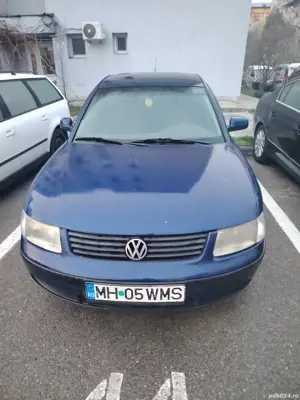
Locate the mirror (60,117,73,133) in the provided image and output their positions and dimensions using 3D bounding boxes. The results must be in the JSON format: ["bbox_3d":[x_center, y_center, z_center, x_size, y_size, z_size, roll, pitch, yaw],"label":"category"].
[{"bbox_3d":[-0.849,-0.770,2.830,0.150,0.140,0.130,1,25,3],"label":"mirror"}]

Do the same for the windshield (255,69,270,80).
[{"bbox_3d":[8.317,-9.278,20.500,1.400,0.850,0.200,2,-5,5],"label":"windshield"}]

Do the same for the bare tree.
[{"bbox_3d":[7.481,-9.300,17.315,3.000,4.600,3.000,0,25,0],"label":"bare tree"}]

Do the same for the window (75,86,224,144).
[{"bbox_3d":[-0.004,-0.805,2.594,1.380,0.140,0.880,1,56,3],"label":"window"}]

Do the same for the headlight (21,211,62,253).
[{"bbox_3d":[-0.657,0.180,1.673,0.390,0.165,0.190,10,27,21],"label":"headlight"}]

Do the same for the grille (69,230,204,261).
[{"bbox_3d":[-0.071,0.240,1.487,0.770,0.135,0.120,1,25,3],"label":"grille"}]

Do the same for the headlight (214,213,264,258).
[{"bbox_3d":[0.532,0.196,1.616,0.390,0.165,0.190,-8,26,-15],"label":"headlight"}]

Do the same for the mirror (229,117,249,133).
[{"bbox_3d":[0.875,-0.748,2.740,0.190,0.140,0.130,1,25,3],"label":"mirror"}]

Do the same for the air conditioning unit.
[{"bbox_3d":[-2.319,-6.866,11.300,0.780,0.570,0.290,4,25,9],"label":"air conditioning unit"}]

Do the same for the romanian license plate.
[{"bbox_3d":[-0.075,0.490,1.459,0.520,0.112,0.015,1,25,3],"label":"romanian license plate"}]

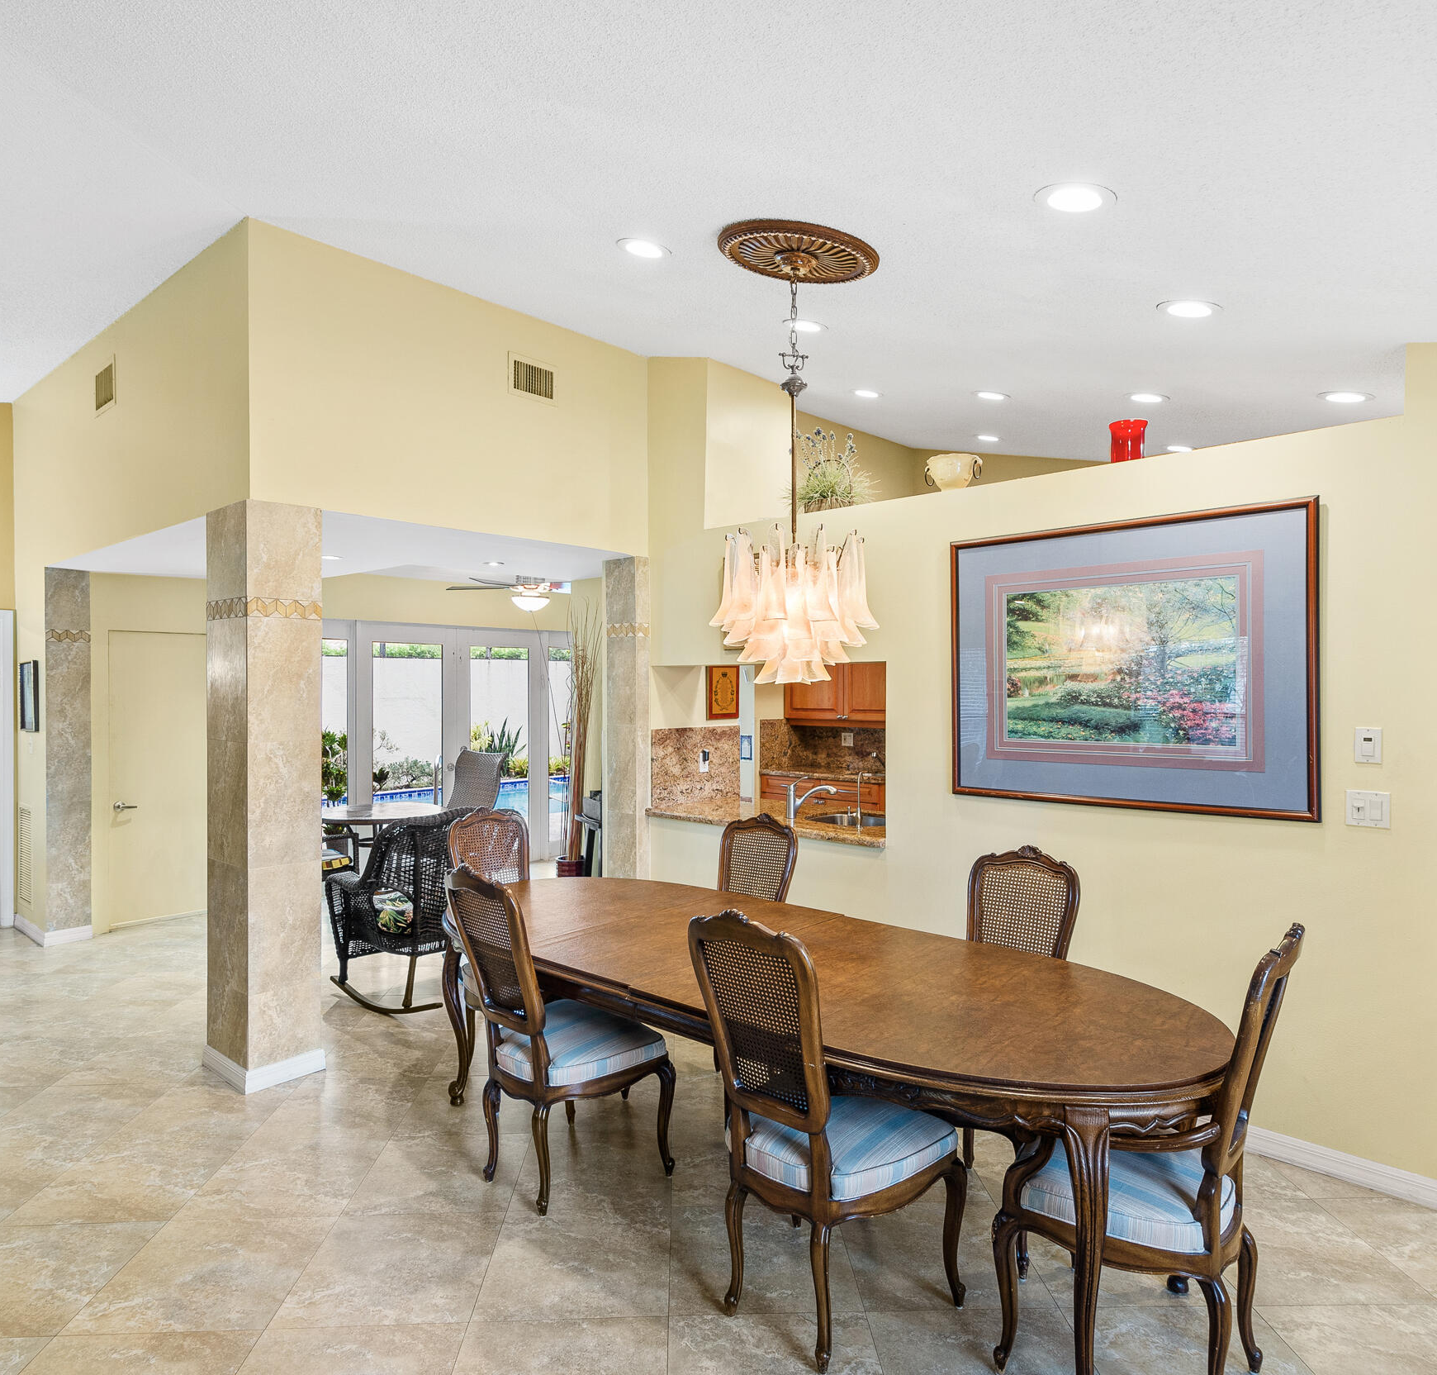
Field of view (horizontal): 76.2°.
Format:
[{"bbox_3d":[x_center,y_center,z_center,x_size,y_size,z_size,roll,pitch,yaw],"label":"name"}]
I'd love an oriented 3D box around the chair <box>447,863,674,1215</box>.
[{"bbox_3d":[-0.547,1.068,2.985,0.540,1.070,0.630,0,0,43],"label":"chair"}]

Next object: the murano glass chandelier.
[{"bbox_3d":[0.246,-0.733,2.965,0.550,1.450,0.550,0,0,0],"label":"murano glass chandelier"}]

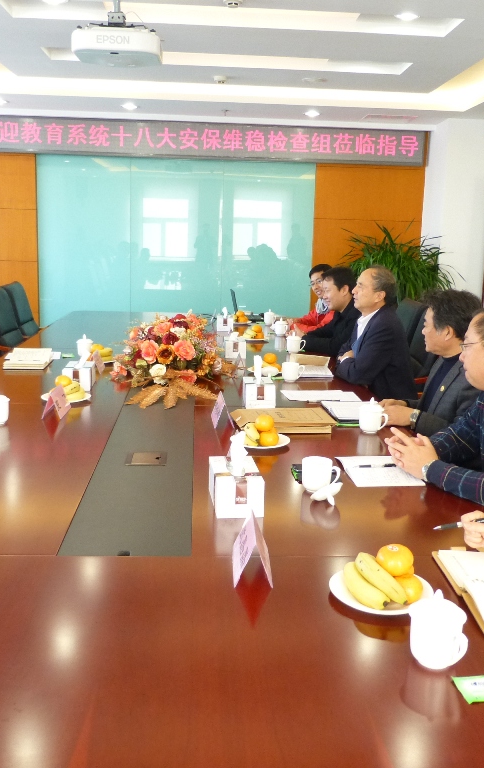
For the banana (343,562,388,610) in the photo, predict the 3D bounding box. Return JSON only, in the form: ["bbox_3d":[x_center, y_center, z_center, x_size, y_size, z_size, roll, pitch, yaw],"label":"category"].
[{"bbox_3d":[0.254,0.418,1.467,0.050,0.040,0.168,-2,12,-16],"label":"banana"}]

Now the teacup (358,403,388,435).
[{"bbox_3d":[0.500,0.116,2.709,0.110,0.131,0.096,1,11,-4],"label":"teacup"}]

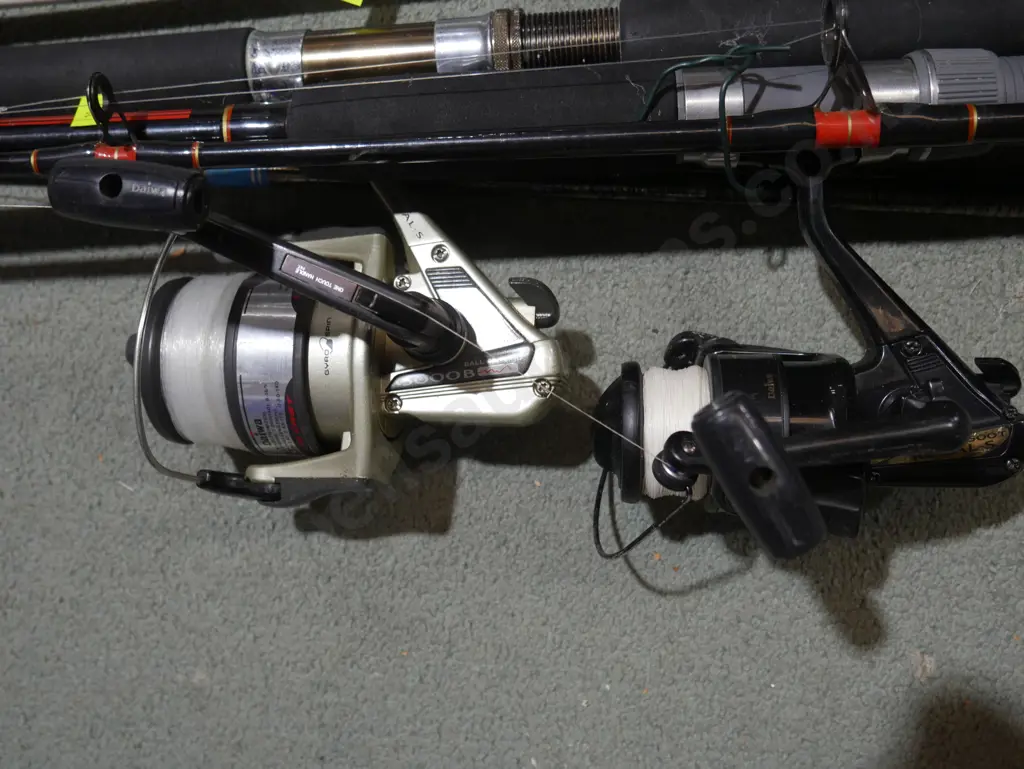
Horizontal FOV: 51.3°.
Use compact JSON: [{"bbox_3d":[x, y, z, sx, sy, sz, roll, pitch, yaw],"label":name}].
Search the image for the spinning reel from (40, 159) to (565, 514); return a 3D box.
[{"bbox_3d":[-0.067,-0.033,0.363,0.166,0.140,0.142,-2,78,7],"label":"spinning reel"}]

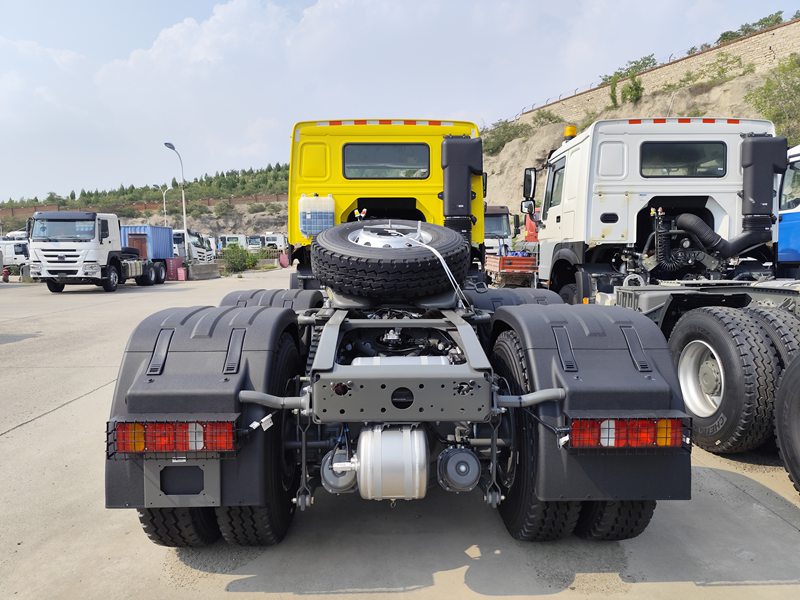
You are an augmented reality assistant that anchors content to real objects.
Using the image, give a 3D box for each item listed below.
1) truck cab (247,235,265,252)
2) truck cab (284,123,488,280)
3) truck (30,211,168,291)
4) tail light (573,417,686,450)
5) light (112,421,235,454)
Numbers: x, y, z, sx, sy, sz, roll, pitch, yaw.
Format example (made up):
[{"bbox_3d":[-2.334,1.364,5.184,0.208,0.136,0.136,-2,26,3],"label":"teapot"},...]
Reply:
[{"bbox_3d":[-16.992,-6.644,62.500,2.200,2.300,2.100,-1,5,-9],"label":"truck cab"},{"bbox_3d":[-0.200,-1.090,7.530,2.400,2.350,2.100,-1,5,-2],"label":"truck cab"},{"bbox_3d":[-12.227,-1.982,22.398,2.400,3.030,6.700,0,5,-3],"label":"truck"},{"bbox_3d":[0.960,0.562,2.250,0.465,0.123,0.090,0,5,-2],"label":"tail light"},{"bbox_3d":[-0.922,0.562,2.178,0.465,0.123,0.090,0,5,-2],"label":"light"}]

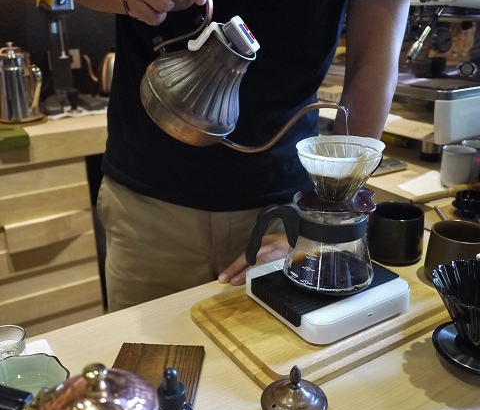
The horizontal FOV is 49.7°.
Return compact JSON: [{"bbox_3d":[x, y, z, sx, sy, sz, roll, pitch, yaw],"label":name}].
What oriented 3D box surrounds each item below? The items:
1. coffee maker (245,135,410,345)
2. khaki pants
[{"bbox_3d":[0.101,0.028,0.622,0.178,0.200,0.162,-14,24,-31],"label":"coffee maker"},{"bbox_3d":[-0.035,0.329,1.019,0.360,0.900,0.250,-5,21,-11],"label":"khaki pants"}]

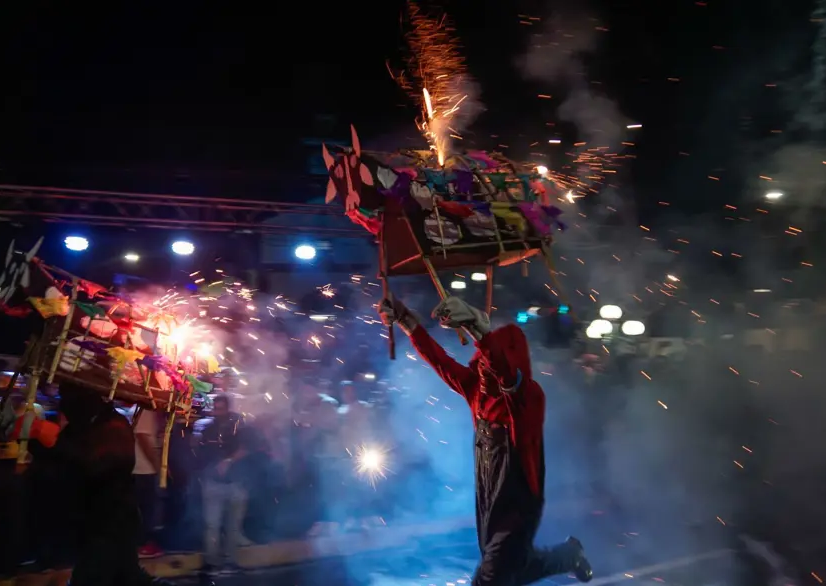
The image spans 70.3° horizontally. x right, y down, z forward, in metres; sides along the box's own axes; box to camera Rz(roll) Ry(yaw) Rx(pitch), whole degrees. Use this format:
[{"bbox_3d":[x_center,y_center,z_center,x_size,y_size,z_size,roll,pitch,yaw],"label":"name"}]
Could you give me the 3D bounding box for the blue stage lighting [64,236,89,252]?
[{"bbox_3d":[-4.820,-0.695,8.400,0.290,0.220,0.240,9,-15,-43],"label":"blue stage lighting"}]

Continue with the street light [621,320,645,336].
[{"bbox_3d":[5.264,0.848,14.000,0.420,0.380,0.420,-5,-12,20],"label":"street light"}]

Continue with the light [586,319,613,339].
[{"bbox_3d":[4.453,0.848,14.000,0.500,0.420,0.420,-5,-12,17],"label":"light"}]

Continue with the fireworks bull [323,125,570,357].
[{"bbox_3d":[0.176,-0.265,2.750,1.000,0.960,0.550,-5,-14,-34],"label":"fireworks bull"}]

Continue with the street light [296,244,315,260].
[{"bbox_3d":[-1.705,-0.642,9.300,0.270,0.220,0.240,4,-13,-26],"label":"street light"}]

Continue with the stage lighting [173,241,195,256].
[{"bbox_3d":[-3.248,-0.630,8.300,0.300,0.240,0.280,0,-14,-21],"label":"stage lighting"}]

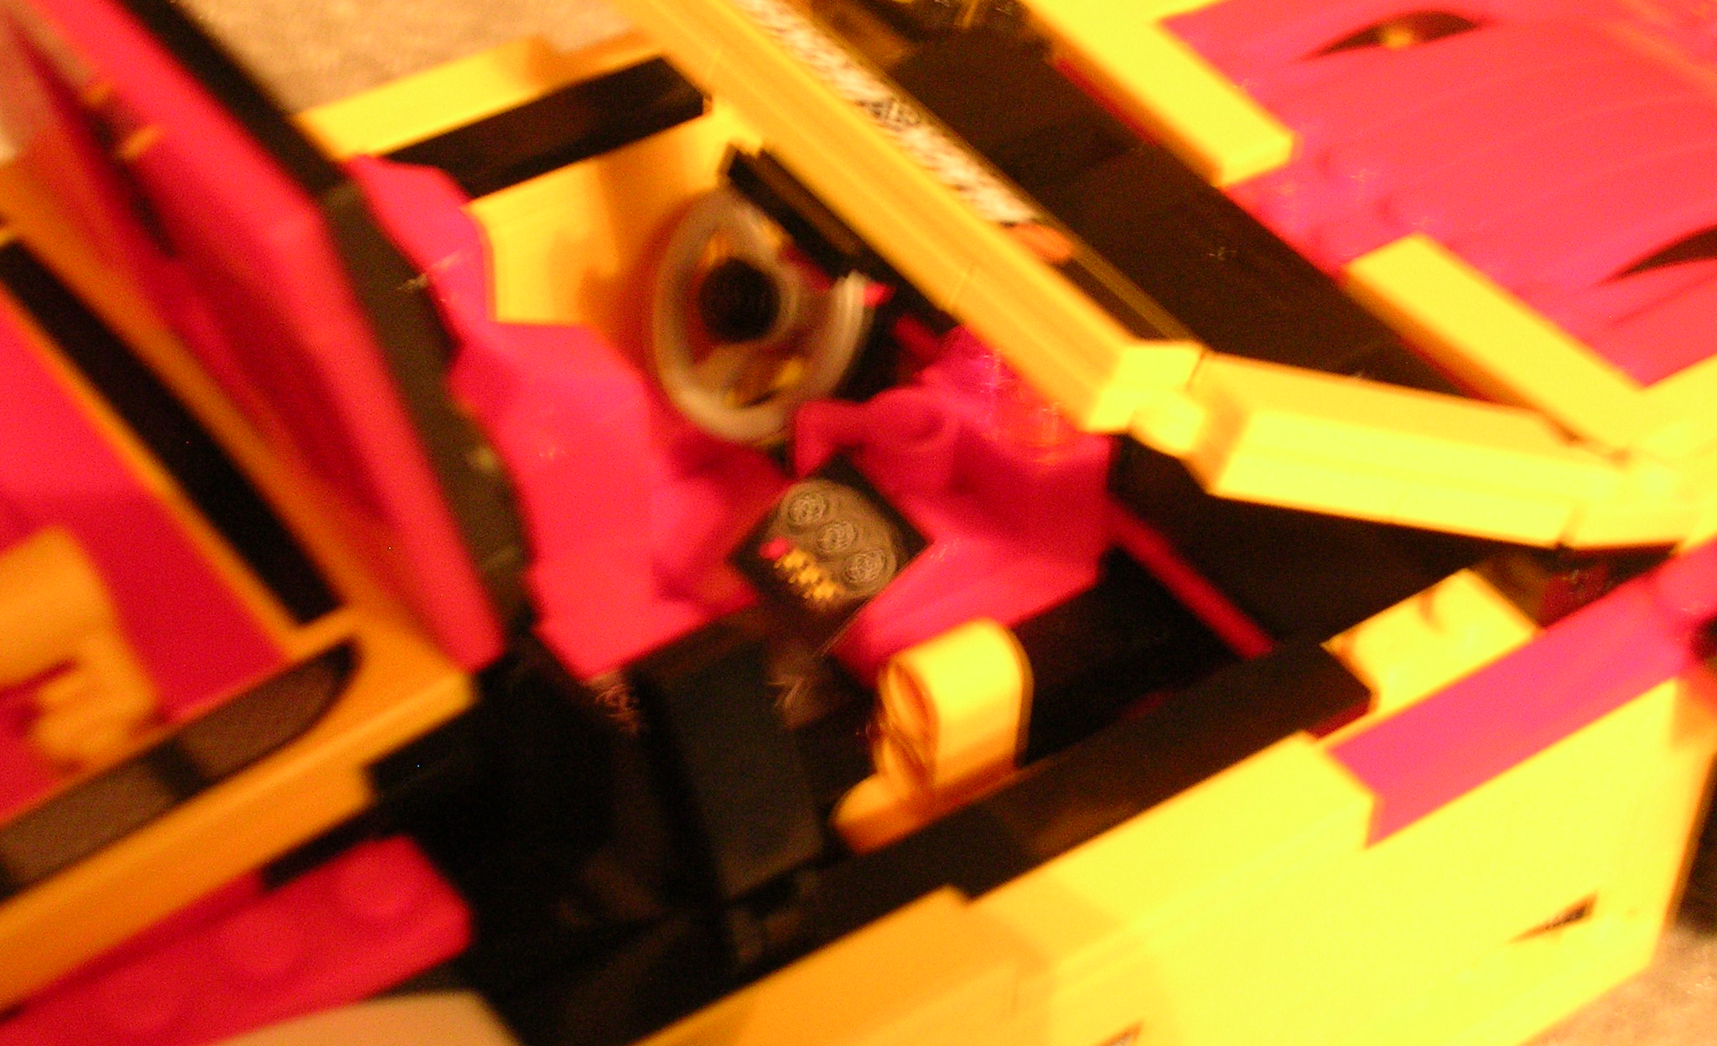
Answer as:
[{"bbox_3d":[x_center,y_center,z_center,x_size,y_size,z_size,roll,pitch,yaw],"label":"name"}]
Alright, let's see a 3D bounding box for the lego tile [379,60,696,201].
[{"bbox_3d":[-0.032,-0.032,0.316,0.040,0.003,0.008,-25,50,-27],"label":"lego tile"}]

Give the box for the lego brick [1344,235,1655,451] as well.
[{"bbox_3d":[0.055,-0.014,0.304,0.008,0.003,0.030,-24,46,-27],"label":"lego brick"}]

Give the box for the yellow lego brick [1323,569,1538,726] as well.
[{"bbox_3d":[0.045,0.009,0.281,0.016,0.005,0.008,-25,50,-27],"label":"yellow lego brick"}]

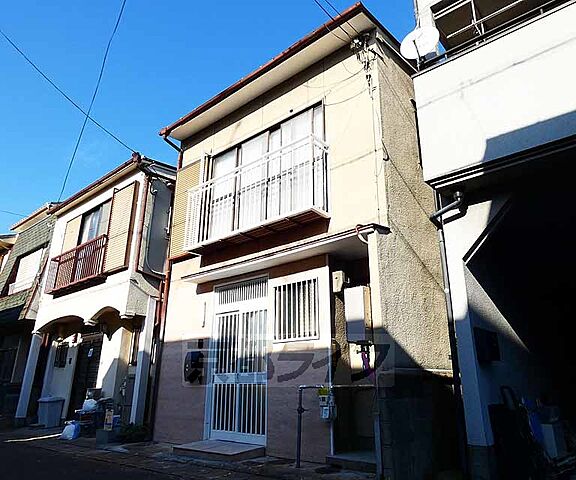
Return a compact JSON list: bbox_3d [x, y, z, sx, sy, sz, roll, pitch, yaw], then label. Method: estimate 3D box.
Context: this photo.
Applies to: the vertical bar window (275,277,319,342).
[{"bbox_3d":[0.079,0.961,4.958,0.792,0.824,0.109,-15,-25,35],"label":"vertical bar window"}]

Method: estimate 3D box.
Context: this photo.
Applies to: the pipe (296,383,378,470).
[{"bbox_3d":[0.503,2.015,3.910,1.037,0.859,0.158,-15,-25,35],"label":"pipe"}]

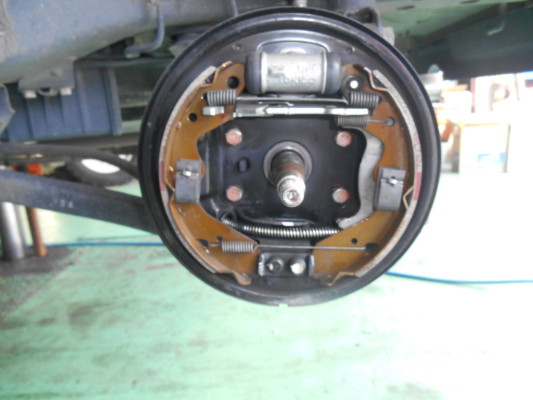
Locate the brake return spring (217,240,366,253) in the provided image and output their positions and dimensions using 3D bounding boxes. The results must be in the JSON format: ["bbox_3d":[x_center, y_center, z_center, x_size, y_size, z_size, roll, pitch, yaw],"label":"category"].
[{"bbox_3d":[0.018,0.036,0.307,0.114,0.008,0.008,1,14,0],"label":"brake return spring"}]

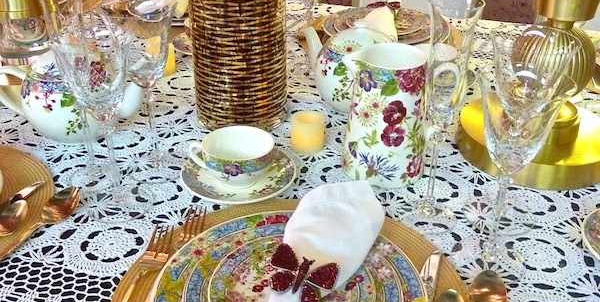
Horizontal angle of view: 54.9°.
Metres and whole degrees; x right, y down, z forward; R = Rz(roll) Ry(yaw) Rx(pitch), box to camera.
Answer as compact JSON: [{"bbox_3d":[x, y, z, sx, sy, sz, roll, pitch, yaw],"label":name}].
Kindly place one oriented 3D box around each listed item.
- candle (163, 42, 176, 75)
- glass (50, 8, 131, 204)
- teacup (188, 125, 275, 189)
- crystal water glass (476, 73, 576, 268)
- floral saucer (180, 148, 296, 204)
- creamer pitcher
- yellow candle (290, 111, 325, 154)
[{"bbox_3d":[-0.275,-0.183,1.147,0.052,0.051,0.052,0,30,0],"label":"candle"},{"bbox_3d":[-0.237,-0.026,0.704,0.090,0.220,0.090,0,30,0],"label":"glass"},{"bbox_3d":[-0.091,0.014,0.784,0.113,0.057,0.096,0,30,0],"label":"teacup"},{"bbox_3d":[0.216,0.030,0.608,0.090,0.220,0.090,0,30,0],"label":"crystal water glass"},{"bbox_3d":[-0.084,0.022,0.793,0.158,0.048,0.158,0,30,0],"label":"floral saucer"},{"bbox_3d":[0.129,-0.051,0.798,0.150,0.170,0.112,-4,30,-7],"label":"creamer pitcher"},{"bbox_3d":[0.012,-0.028,0.880,0.052,0.048,0.052,0,30,0],"label":"yellow candle"}]

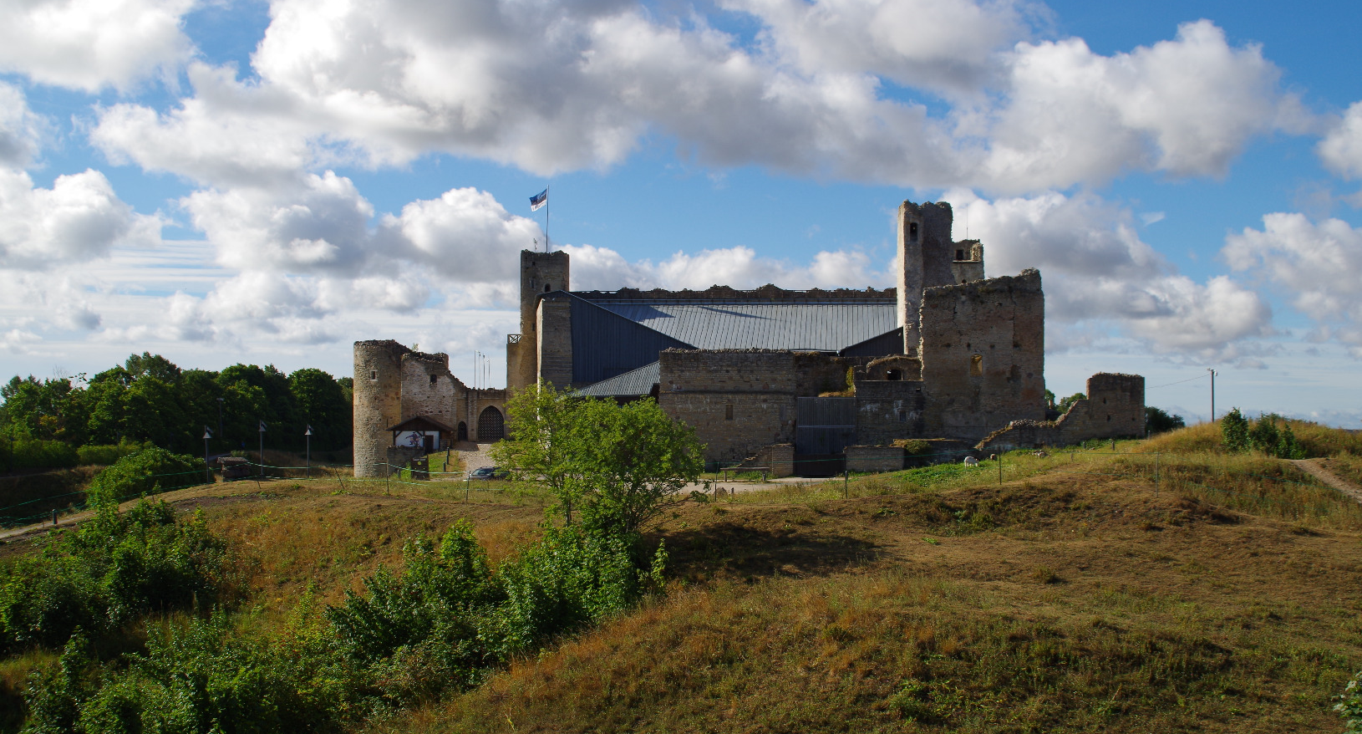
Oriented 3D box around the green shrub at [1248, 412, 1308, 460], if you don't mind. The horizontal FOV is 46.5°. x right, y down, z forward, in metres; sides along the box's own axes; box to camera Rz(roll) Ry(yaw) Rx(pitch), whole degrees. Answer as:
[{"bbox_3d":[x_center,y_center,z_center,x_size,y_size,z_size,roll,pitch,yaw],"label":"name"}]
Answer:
[{"bbox_3d":[24.089,2.792,64.000,2.362,1.847,2.000,0,-2,0],"label":"green shrub"}]

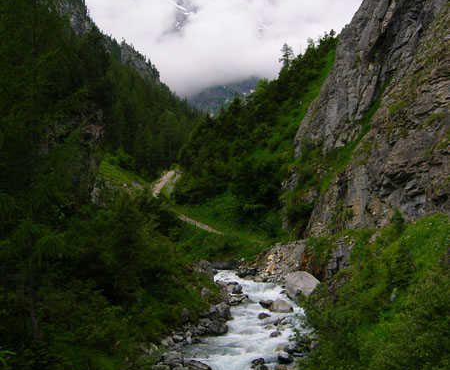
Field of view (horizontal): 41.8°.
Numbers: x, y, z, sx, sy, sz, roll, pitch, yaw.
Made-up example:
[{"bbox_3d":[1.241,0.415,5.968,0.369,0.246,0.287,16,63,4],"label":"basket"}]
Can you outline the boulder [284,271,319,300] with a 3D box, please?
[{"bbox_3d":[4.970,6.510,38.000,2.200,1.800,2.000,0,0,0],"label":"boulder"}]

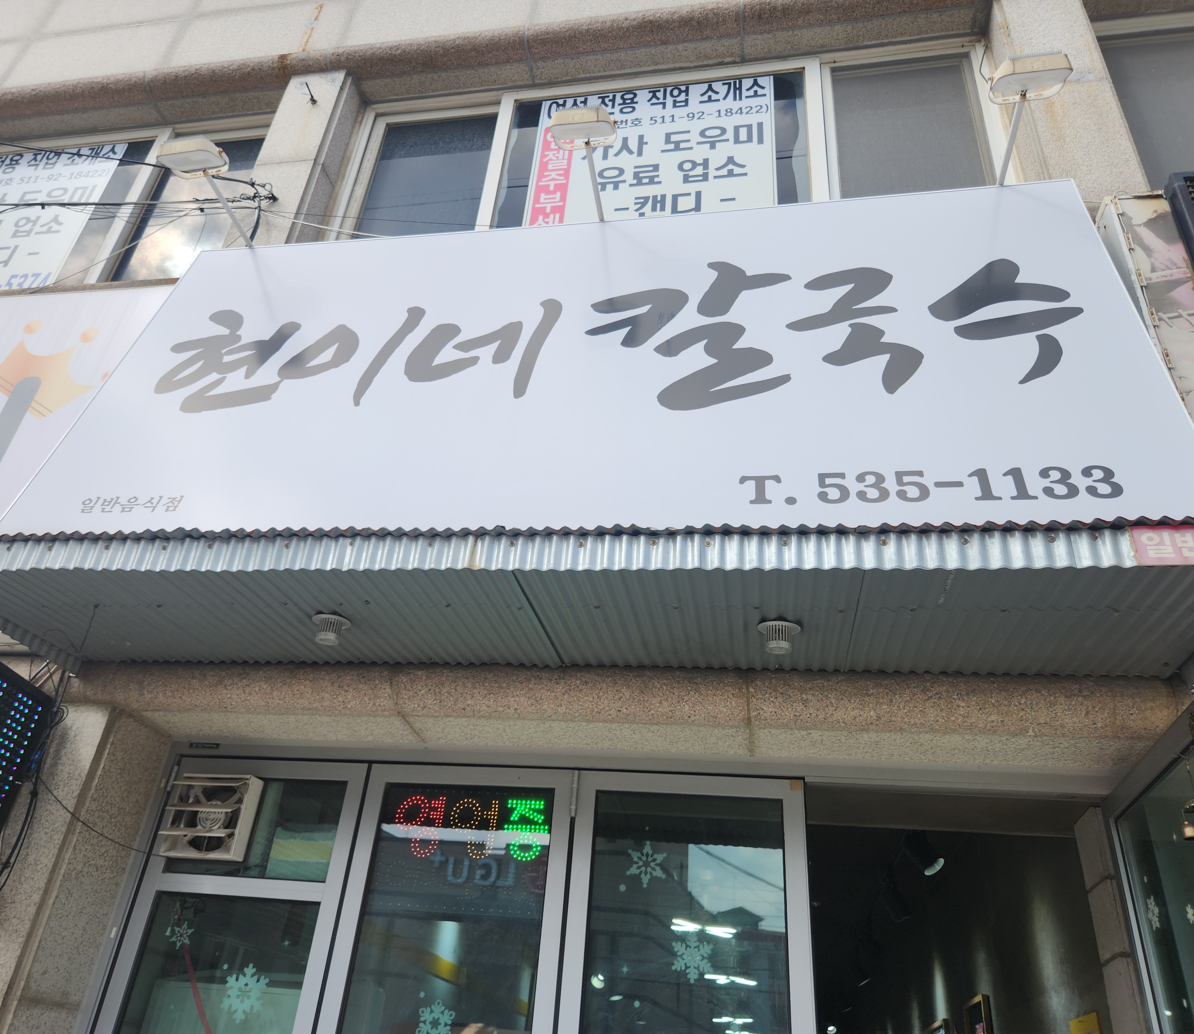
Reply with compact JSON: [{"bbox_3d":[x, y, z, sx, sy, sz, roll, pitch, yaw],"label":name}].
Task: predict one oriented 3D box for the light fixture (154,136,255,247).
[{"bbox_3d":[-1.376,-1.168,3.343,0.222,0.118,0.488,-1,-31,11],"label":"light fixture"}]

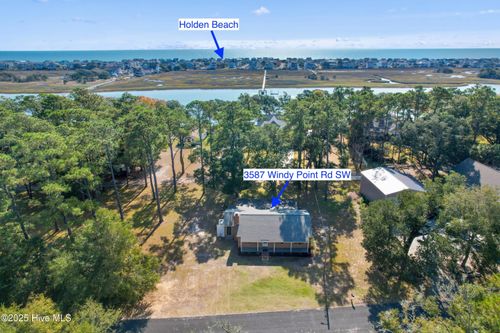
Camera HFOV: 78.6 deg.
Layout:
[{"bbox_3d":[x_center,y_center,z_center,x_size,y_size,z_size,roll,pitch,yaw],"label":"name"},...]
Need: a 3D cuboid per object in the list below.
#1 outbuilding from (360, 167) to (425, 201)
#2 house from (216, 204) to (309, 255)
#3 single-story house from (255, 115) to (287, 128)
[{"bbox_3d":[34.427,5.790,74.396,9.665,6.419,12.462,-2,21,-4],"label":"outbuilding"},{"bbox_3d":[3.327,11.685,63.122,17.410,6.000,14.440,0,21,0],"label":"house"},{"bbox_3d":[9.737,-20.882,145.205,16.000,7.200,13.000,-1,21,-3],"label":"single-story house"}]

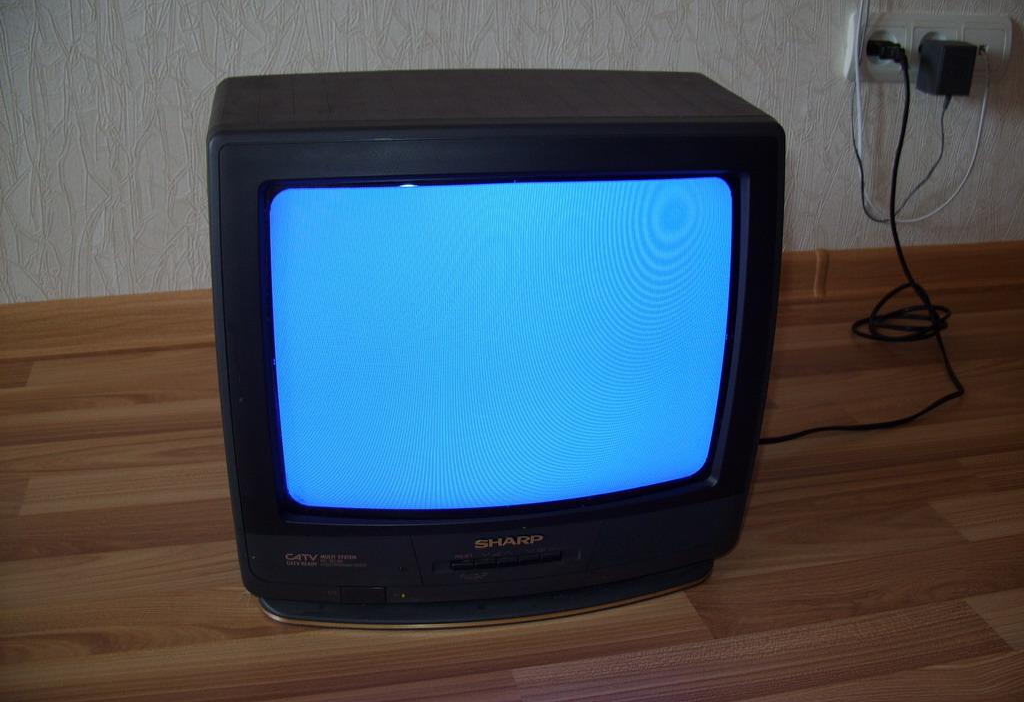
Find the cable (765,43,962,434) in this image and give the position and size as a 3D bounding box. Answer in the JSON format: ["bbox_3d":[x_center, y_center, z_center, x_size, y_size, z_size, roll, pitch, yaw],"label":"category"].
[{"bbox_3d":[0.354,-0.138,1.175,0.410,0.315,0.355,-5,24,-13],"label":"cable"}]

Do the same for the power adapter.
[{"bbox_3d":[0.499,-0.326,1.293,0.043,0.056,0.050,-5,24,-13],"label":"power adapter"}]

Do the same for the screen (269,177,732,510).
[{"bbox_3d":[-0.004,-0.004,0.722,0.290,0.213,0.025,-3,22,-10],"label":"screen"}]

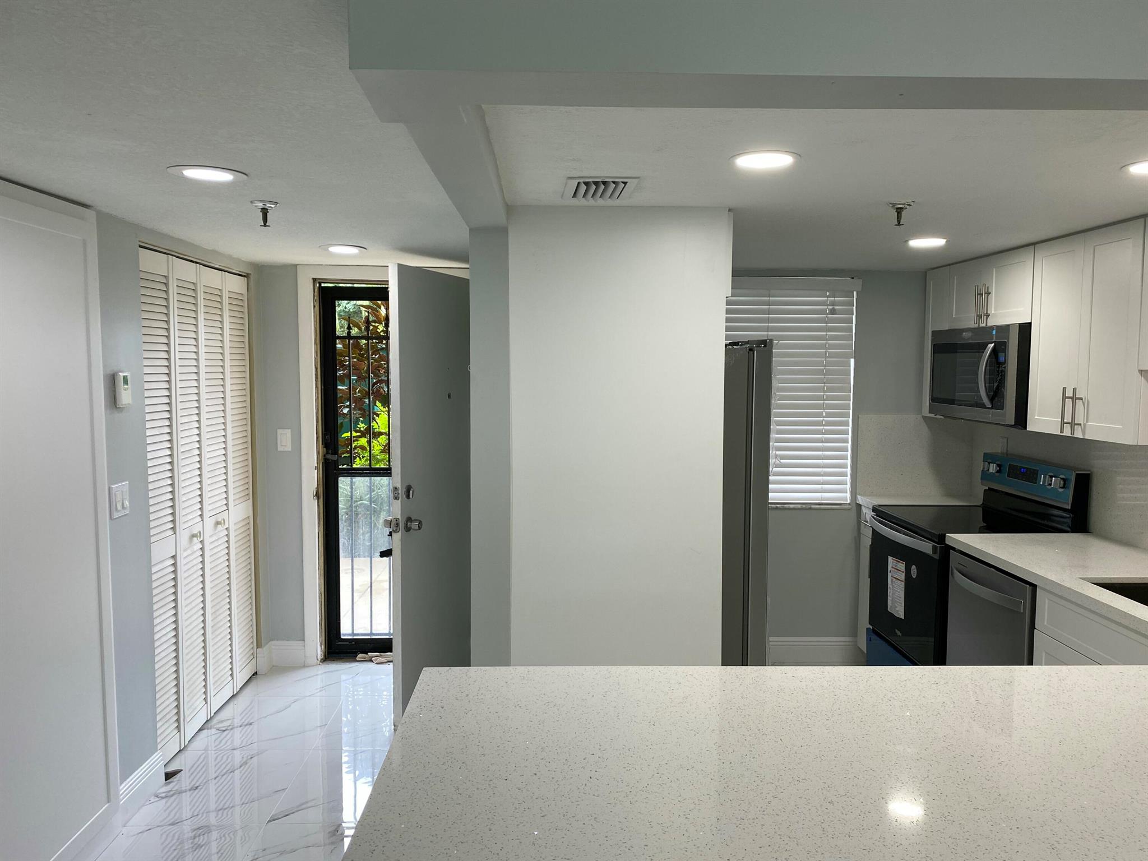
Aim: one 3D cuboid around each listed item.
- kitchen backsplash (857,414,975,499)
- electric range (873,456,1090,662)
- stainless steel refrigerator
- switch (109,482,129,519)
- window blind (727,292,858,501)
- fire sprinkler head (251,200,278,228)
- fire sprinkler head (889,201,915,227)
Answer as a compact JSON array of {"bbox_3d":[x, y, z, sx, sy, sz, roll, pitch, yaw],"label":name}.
[{"bbox_3d":[1.846,0.135,4.639,0.635,0.444,0.020,0,5,-1],"label":"kitchen backsplash"},{"bbox_3d":[1.834,0.732,4.072,0.680,1.180,0.765,0,5,-1],"label":"electric range"},{"bbox_3d":[0.232,0.518,3.343,0.820,1.712,0.870,0,5,-1],"label":"stainless steel refrigerator"},{"bbox_3d":[-1.591,0.244,3.026,0.012,0.116,0.120,0,5,-1],"label":"switch"},{"bbox_3d":[1.052,-0.191,4.577,0.840,1.175,0.060,0,5,-1],"label":"window blind"},{"bbox_3d":[-0.969,-0.677,2.704,0.088,0.074,0.088,0,5,-1],"label":"fire sprinkler head"},{"bbox_3d":[1.004,-0.660,2.644,0.083,0.074,0.083,0,5,-1],"label":"fire sprinkler head"}]

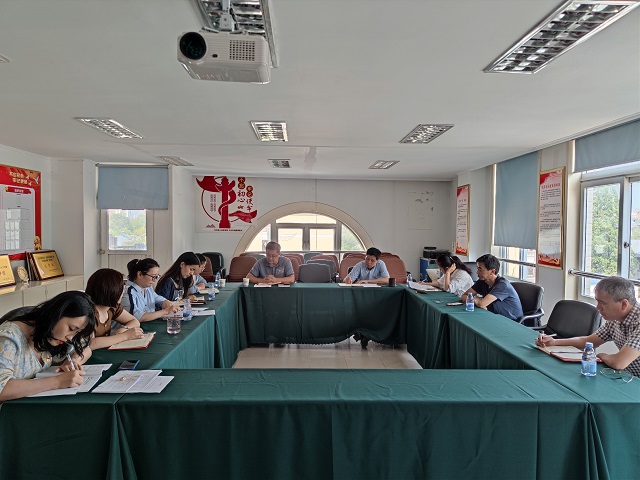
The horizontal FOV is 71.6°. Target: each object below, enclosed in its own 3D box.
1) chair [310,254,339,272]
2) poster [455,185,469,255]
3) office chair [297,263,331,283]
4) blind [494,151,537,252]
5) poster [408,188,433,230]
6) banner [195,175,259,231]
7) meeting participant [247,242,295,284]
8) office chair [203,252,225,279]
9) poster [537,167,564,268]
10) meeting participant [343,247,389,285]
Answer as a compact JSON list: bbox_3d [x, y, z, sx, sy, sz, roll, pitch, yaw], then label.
[{"bbox_3d":[0.088,0.756,7.137,0.560,0.980,0.600,1,2,-2],"label":"chair"},{"bbox_3d":[2.692,-0.362,8.387,0.040,1.300,0.550,1,2,-2],"label":"poster"},{"bbox_3d":[-0.069,0.828,6.029,0.580,0.960,0.600,1,2,-2],"label":"office chair"},{"bbox_3d":[2.984,-0.559,6.792,0.050,1.370,1.330,1,2,-2],"label":"blind"},{"bbox_3d":[2.528,-0.766,11.166,0.700,1.050,0.020,1,2,-2],"label":"poster"},{"bbox_3d":[-2.303,-0.877,10.977,1.550,1.390,0.020,1,2,-2],"label":"banner"},{"bbox_3d":[-0.624,0.656,5.655,0.600,1.260,0.800,1,2,-2],"label":"meeting participant"},{"bbox_3d":[-1.982,0.736,7.965,0.580,0.990,0.620,1,2,13],"label":"office chair"},{"bbox_3d":[3.384,-0.310,6.498,0.035,1.430,0.650,1,2,-2],"label":"poster"},{"bbox_3d":[0.571,0.694,5.629,0.550,1.230,0.800,1,2,2],"label":"meeting participant"}]

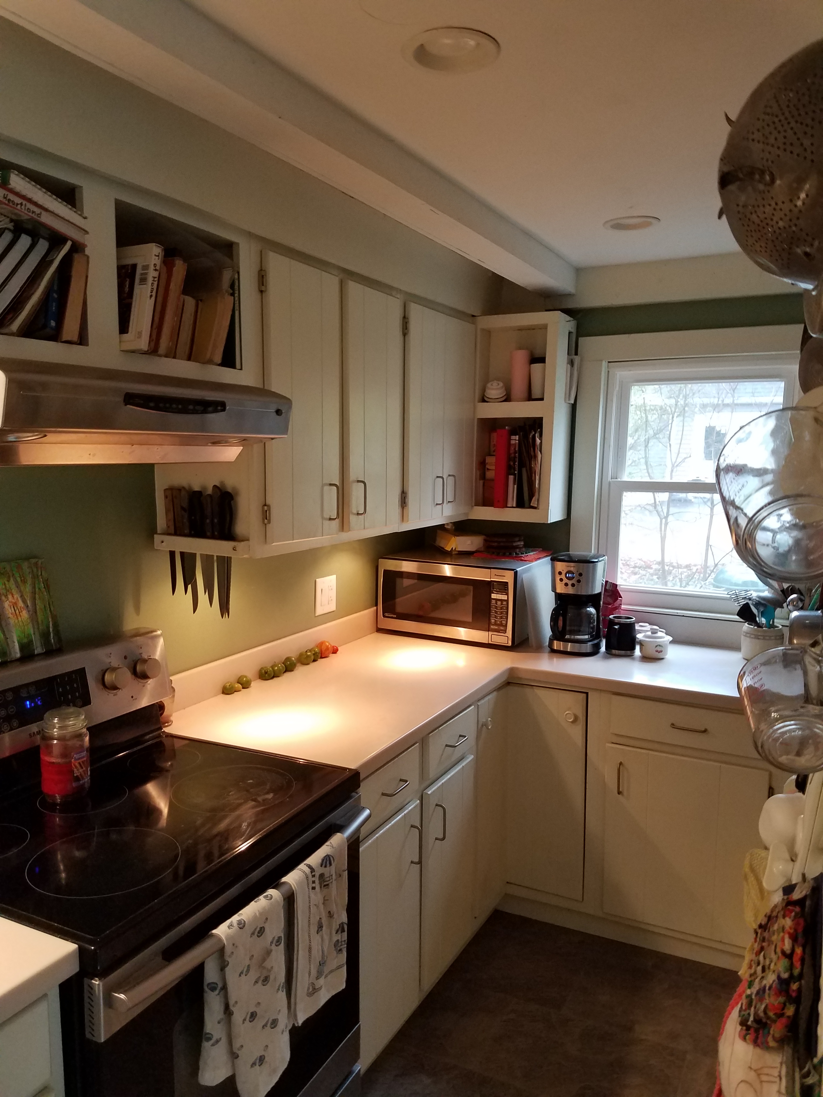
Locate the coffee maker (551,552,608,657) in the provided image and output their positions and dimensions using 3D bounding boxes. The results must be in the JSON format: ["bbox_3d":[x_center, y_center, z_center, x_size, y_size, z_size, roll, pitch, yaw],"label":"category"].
[{"bbox_3d":[0.623,0.199,3.047,0.188,0.348,0.205,3,7,23],"label":"coffee maker"}]

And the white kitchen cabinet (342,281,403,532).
[{"bbox_3d":[-0.237,-0.423,2.555,0.290,0.706,0.333,4,8,27],"label":"white kitchen cabinet"}]

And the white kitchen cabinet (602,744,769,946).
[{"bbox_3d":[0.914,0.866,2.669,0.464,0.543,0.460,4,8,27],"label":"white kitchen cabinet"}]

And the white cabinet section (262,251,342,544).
[{"bbox_3d":[-0.411,-0.400,2.300,0.300,0.745,0.352,3,7,28],"label":"white cabinet section"}]

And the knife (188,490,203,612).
[{"bbox_3d":[-0.541,0.011,2.075,0.045,0.314,0.022,4,8,27],"label":"knife"}]

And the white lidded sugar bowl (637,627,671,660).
[{"bbox_3d":[0.890,0.347,3.004,0.112,0.098,0.092,4,8,27],"label":"white lidded sugar bowl"}]

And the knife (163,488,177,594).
[{"bbox_3d":[-0.616,-0.015,2.111,0.036,0.279,0.020,4,8,27],"label":"knife"}]

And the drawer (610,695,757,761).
[{"bbox_3d":[0.963,0.549,2.802,0.475,0.130,0.400,4,8,27],"label":"drawer"}]

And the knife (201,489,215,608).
[{"bbox_3d":[-0.523,0.004,2.127,0.040,0.298,0.020,4,8,27],"label":"knife"}]

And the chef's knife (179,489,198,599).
[{"bbox_3d":[-0.583,-0.009,2.156,0.050,0.296,0.020,4,8,27],"label":"chef's knife"}]

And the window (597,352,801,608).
[{"bbox_3d":[1.101,-0.254,3.194,0.720,0.950,0.100,4,8,27],"label":"window"}]

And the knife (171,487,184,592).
[{"bbox_3d":[-0.593,-0.018,2.098,0.034,0.271,0.020,4,8,27],"label":"knife"}]

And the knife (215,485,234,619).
[{"bbox_3d":[-0.461,0.011,2.034,0.052,0.333,0.025,4,8,27],"label":"knife"}]

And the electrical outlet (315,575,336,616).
[{"bbox_3d":[-0.298,0.164,2.878,0.010,0.131,0.131,4,8,27],"label":"electrical outlet"}]

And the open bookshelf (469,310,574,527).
[{"bbox_3d":[0.427,-0.496,3.178,0.323,0.767,0.215,4,8,27],"label":"open bookshelf"}]

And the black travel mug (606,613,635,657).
[{"bbox_3d":[0.773,0.325,3.048,0.107,0.131,0.141,4,8,30],"label":"black travel mug"}]

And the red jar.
[{"bbox_3d":[-0.701,0.416,1.667,0.094,0.170,0.094,0,7,0],"label":"red jar"}]

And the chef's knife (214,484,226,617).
[{"bbox_3d":[-0.490,0.010,2.110,0.036,0.340,0.020,4,8,27],"label":"chef's knife"}]

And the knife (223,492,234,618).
[{"bbox_3d":[-0.465,0.018,2.098,0.032,0.325,0.020,4,8,27],"label":"knife"}]

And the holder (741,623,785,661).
[{"bbox_3d":[1.184,0.316,2.779,0.132,0.112,0.132,4,8,27],"label":"holder"}]

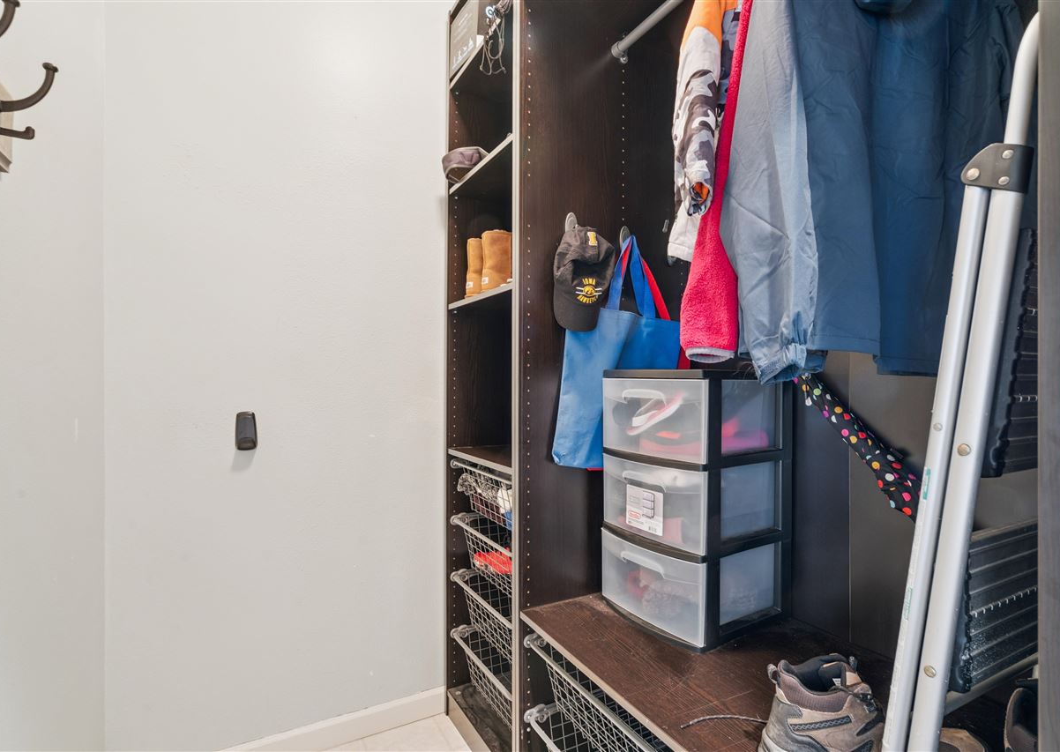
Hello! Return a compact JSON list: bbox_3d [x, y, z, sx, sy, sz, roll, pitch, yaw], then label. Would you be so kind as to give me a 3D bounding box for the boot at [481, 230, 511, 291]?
[{"bbox_3d":[-0.051,-0.336,1.507,0.205,0.192,0.090,0,0,-36],"label":"boot"}]

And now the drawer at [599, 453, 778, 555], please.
[{"bbox_3d":[0.383,0.296,1.266,0.300,0.181,0.308,0,0,-31],"label":"drawer"}]

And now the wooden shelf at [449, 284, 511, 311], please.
[{"bbox_3d":[0.086,-0.231,1.625,0.560,0.018,0.464,0,0,-29],"label":"wooden shelf"}]

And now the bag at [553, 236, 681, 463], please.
[{"bbox_3d":[0.250,-0.073,1.355,0.410,0.630,0.090,0,0,-29],"label":"bag"}]

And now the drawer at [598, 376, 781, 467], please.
[{"bbox_3d":[0.383,0.098,1.266,0.300,0.184,0.308,0,0,-31],"label":"drawer"}]

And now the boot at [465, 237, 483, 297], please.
[{"bbox_3d":[-0.111,-0.338,1.614,0.205,0.192,0.090,0,0,-36],"label":"boot"}]

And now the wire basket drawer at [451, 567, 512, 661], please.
[{"bbox_3d":[0.094,0.752,1.630,0.540,0.165,0.455,0,0,-29],"label":"wire basket drawer"}]

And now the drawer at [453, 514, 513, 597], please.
[{"bbox_3d":[0.094,0.559,1.630,0.540,0.165,0.455,0,0,-29],"label":"drawer"}]

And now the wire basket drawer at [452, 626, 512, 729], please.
[{"bbox_3d":[0.094,0.945,1.630,0.540,0.165,0.455,0,0,-29],"label":"wire basket drawer"}]

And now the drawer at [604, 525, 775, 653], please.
[{"bbox_3d":[0.383,0.492,1.266,0.300,0.178,0.308,0,0,-31],"label":"drawer"}]

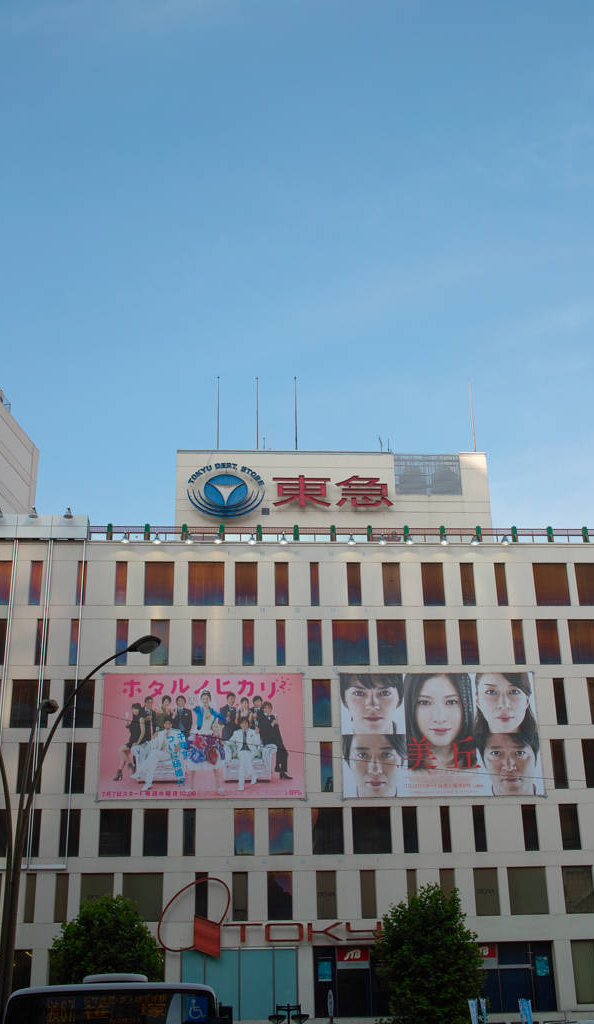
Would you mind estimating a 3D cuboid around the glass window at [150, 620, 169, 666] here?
[{"bbox_3d":[-8.270,7.855,70.260,1.124,2.875,0.200,0,-20,-4],"label":"glass window"}]

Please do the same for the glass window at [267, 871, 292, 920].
[{"bbox_3d":[-0.963,22.280,67.637,1.406,2.678,0.200,0,-22,-4],"label":"glass window"}]

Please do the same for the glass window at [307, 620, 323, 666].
[{"bbox_3d":[1.151,8.246,73.337,0.870,2.938,0.200,0,-22,-4],"label":"glass window"}]

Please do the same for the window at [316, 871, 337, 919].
[{"bbox_3d":[1.670,21.315,64.857,1.102,2.555,0.150,0,-23,-3],"label":"window"}]

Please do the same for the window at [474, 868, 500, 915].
[{"bbox_3d":[10.828,21.632,66.460,1.391,2.613,0.200,0,-20,-4],"label":"window"}]

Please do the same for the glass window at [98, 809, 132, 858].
[{"bbox_3d":[-10.577,18.771,68.135,1.840,2.673,0.150,0,-21,-4],"label":"glass window"}]

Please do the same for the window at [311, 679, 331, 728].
[{"bbox_3d":[1.567,11.807,71.958,1.139,2.949,0.200,0,-22,-4],"label":"window"}]

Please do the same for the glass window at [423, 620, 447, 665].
[{"bbox_3d":[8.883,8.325,74.396,1.428,2.949,0.150,0,-23,-4],"label":"glass window"}]

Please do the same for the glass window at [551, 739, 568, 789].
[{"bbox_3d":[15.828,15.175,70.142,0.856,2.964,0.150,0,-24,-4],"label":"glass window"}]

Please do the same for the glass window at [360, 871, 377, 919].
[{"bbox_3d":[4.045,21.638,65.994,0.877,2.627,0.200,0,-20,-4],"label":"glass window"}]

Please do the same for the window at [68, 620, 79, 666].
[{"bbox_3d":[-13.343,7.809,69.930,0.522,2.844,0.200,0,-20,-4],"label":"window"}]

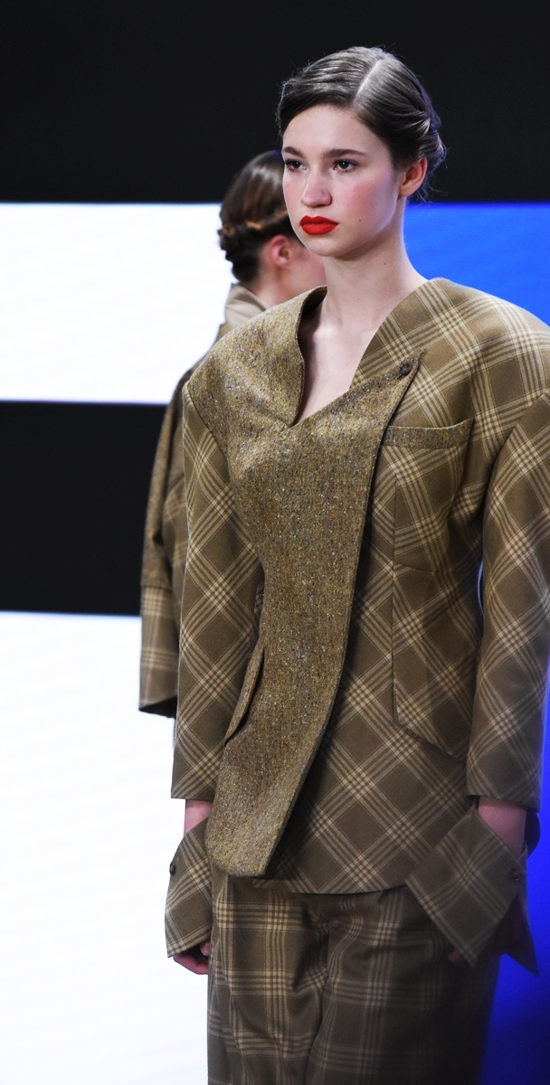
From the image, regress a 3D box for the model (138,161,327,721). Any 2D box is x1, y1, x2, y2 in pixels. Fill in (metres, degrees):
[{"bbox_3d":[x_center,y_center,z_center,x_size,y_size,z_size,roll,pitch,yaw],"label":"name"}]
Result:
[{"bbox_3d":[-0.018,0.299,8.480,0.420,1.770,0.560,1,1,-25],"label":"model"}]

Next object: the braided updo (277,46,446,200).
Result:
[{"bbox_3d":[0.101,-0.494,6.640,0.180,0.185,0.225,2,1,27],"label":"braided updo"}]

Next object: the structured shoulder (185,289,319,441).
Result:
[{"bbox_3d":[-0.027,-0.210,6.690,0.170,0.178,0.180,2,1,28],"label":"structured shoulder"}]

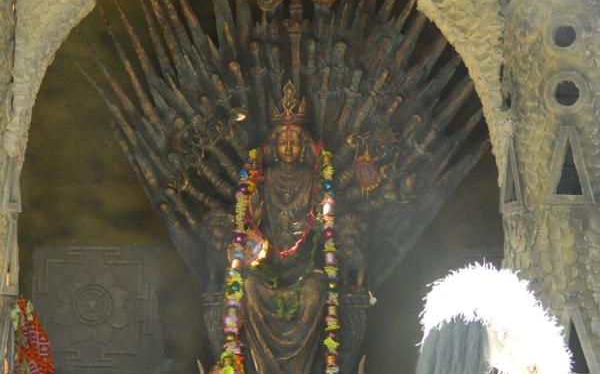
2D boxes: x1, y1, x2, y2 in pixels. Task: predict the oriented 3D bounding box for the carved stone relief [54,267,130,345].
[{"bbox_3d":[-1.133,0.653,10.600,0.420,0.430,0.060,0,-3,0],"label":"carved stone relief"}]

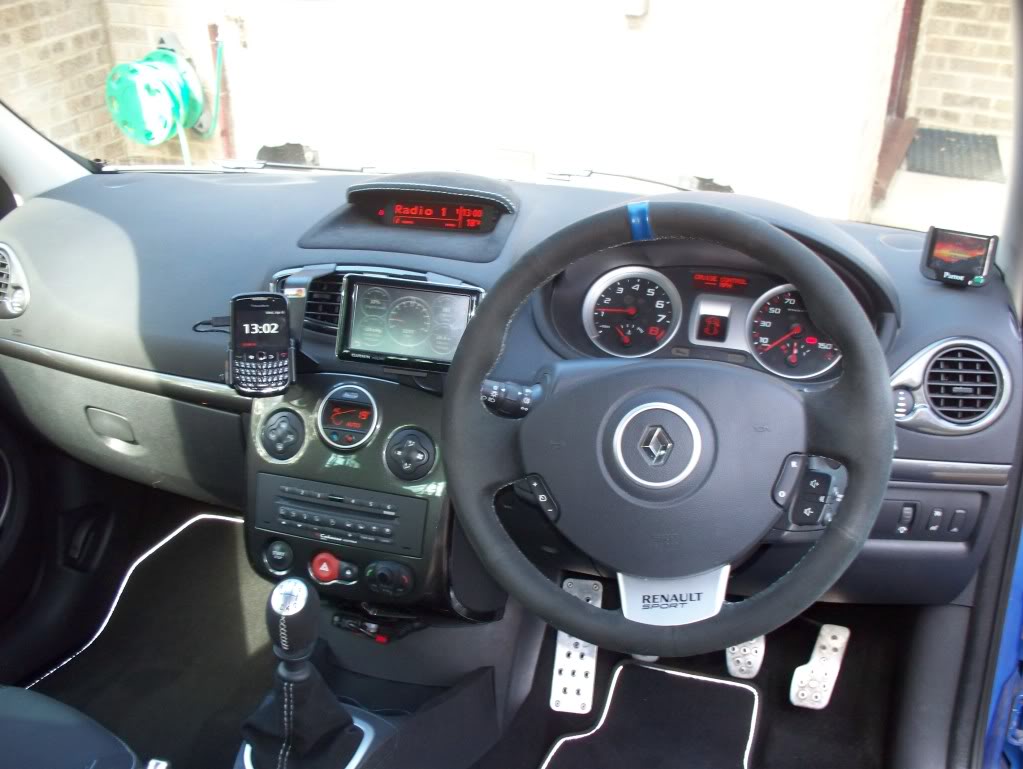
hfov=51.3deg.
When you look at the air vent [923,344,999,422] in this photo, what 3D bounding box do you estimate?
[{"bbox_3d":[0.462,-0.002,1.100,0.079,0.079,0.030,2,11,5],"label":"air vent"}]

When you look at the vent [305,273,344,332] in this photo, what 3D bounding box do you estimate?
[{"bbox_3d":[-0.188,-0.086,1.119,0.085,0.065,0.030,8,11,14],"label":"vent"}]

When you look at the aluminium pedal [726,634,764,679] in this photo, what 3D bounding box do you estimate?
[{"bbox_3d":[0.324,0.373,1.475,0.057,0.066,0.020,8,-6,14],"label":"aluminium pedal"}]

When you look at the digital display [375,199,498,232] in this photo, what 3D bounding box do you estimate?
[{"bbox_3d":[-0.082,-0.191,1.202,0.143,0.035,0.015,8,13,14],"label":"digital display"}]

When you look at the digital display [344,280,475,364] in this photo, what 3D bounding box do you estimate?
[{"bbox_3d":[-0.097,-0.059,1.040,0.135,0.083,0.020,4,8,8],"label":"digital display"}]

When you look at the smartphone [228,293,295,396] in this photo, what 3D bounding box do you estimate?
[{"bbox_3d":[-0.263,-0.041,1.122,0.061,0.109,0.015,-1,9,-9],"label":"smartphone"}]

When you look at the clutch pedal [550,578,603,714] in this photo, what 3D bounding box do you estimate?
[{"bbox_3d":[0.091,0.360,1.464,0.060,0.178,0.020,5,-12,14],"label":"clutch pedal"}]

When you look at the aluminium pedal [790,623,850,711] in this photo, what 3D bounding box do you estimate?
[{"bbox_3d":[0.425,0.388,1.465,0.056,0.114,0.020,17,-4,15],"label":"aluminium pedal"}]

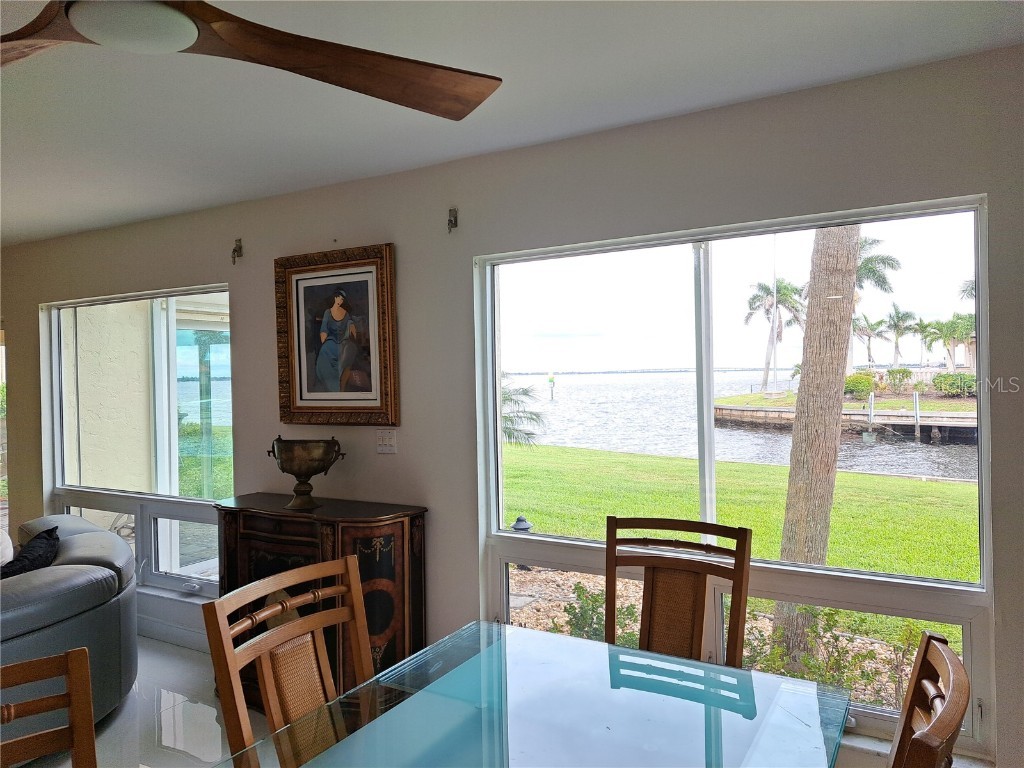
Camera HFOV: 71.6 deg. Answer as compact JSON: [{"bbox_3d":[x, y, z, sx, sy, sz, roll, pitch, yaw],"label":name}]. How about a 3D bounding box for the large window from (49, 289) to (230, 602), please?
[{"bbox_3d":[-2.272,0.348,4.318,1.830,1.755,0.100,-1,1,29],"label":"large window"}]

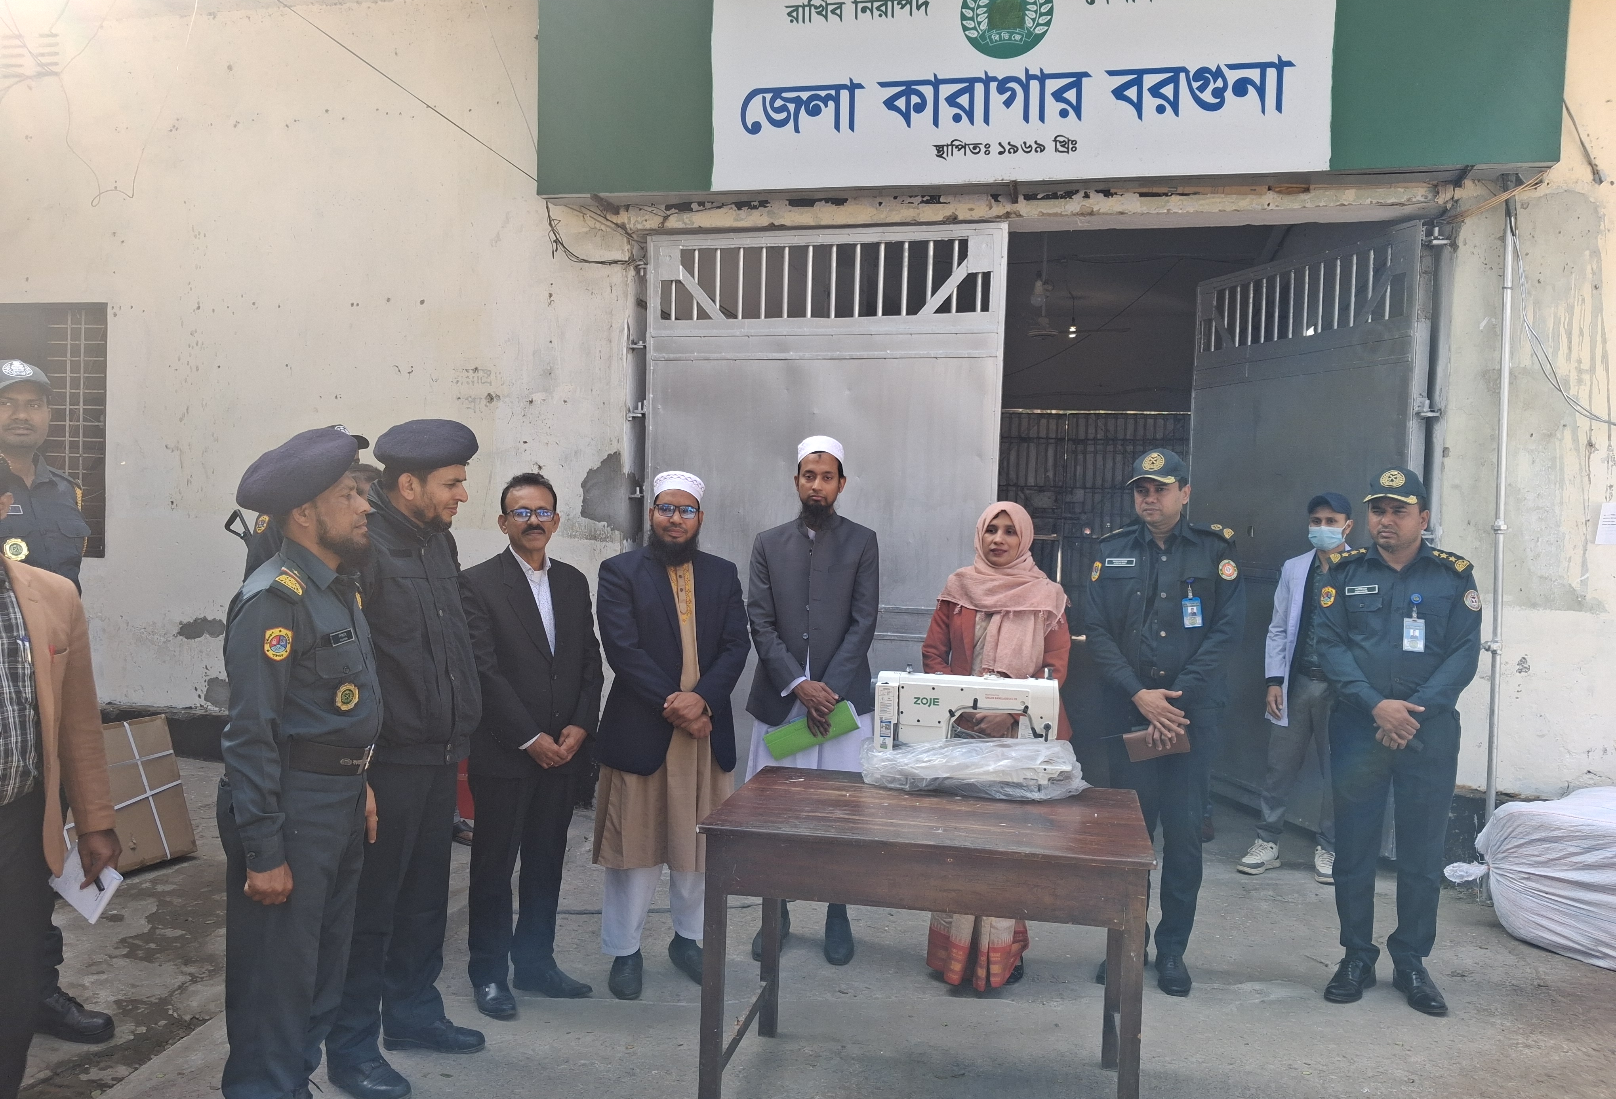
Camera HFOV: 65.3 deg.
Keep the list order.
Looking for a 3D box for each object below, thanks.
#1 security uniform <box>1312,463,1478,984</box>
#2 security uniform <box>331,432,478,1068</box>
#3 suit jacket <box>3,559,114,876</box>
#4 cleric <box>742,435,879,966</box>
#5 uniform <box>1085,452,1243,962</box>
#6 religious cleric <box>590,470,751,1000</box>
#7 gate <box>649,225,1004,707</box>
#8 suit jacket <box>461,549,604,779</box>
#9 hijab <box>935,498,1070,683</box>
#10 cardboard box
[{"bbox_3d":[1.962,0.580,4.190,0.550,1.690,0.380,2,1,24],"label":"security uniform"},{"bbox_3d":[-1.090,0.520,3.429,0.370,1.740,0.480,2,1,26],"label":"security uniform"},{"bbox_3d":[-1.894,0.388,2.920,0.550,0.740,0.320,1,2,-28],"label":"suit jacket"},{"bbox_3d":[0.007,0.502,4.419,0.490,1.790,0.360,2,1,-2],"label":"cleric"},{"bbox_3d":[1.199,0.538,4.240,0.520,1.730,0.360,2,1,22],"label":"uniform"},{"bbox_3d":[-0.453,0.566,4.139,0.520,1.650,0.370,1,1,-13],"label":"religious cleric"},{"bbox_3d":[0.025,-0.149,6.358,1.881,2.900,0.080,2,1,17],"label":"gate"},{"bbox_3d":[-0.855,0.353,3.890,0.470,0.710,0.320,0,2,-40],"label":"suit jacket"},{"bbox_3d":[0.648,0.132,4.190,0.420,0.580,0.330,2,1,18],"label":"hijab"},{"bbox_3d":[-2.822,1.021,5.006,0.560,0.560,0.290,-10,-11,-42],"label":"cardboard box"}]

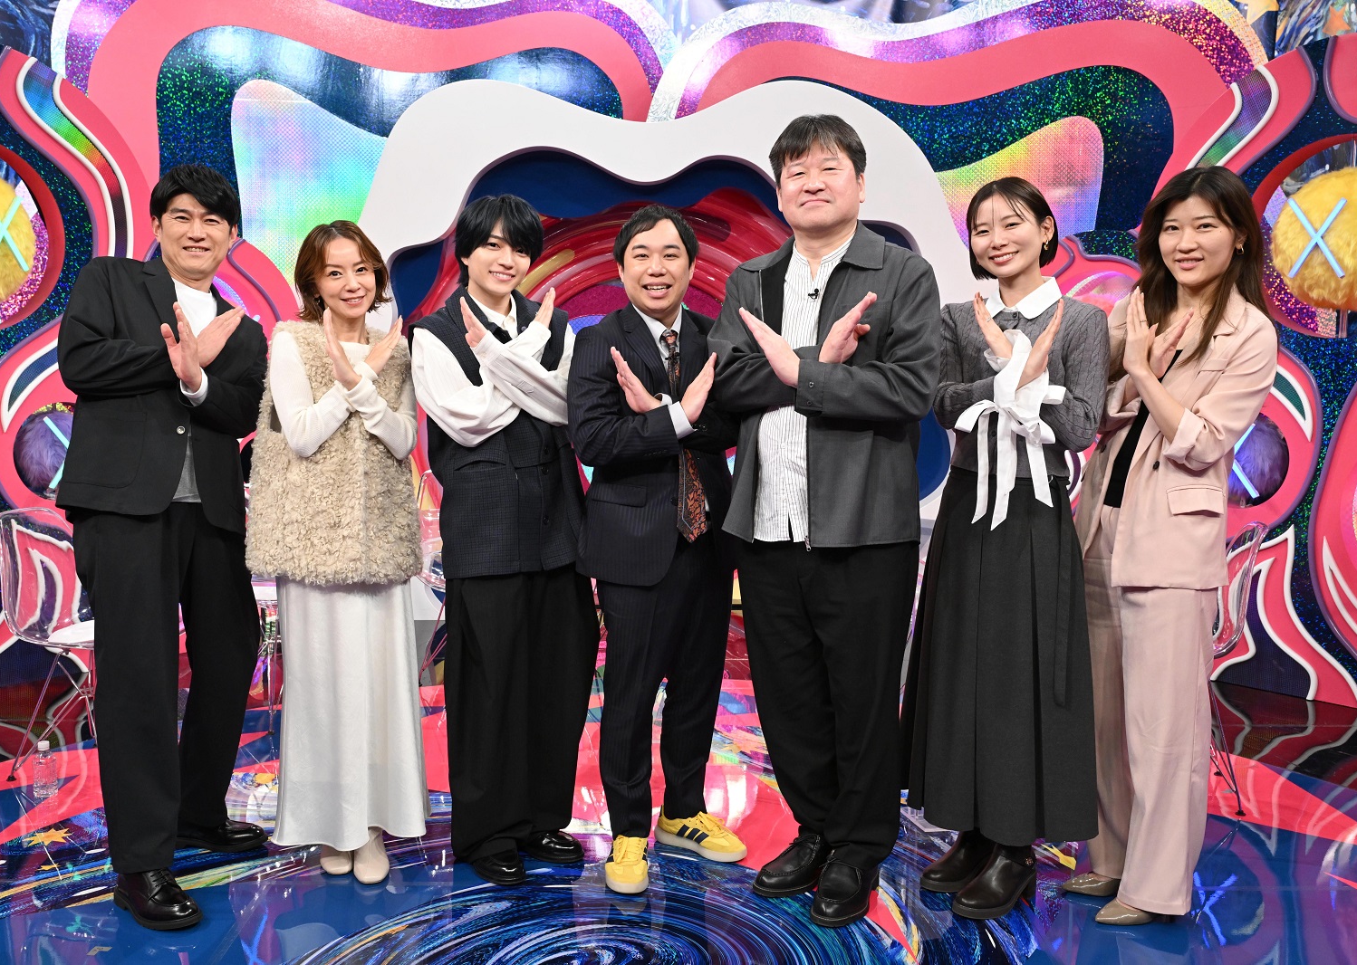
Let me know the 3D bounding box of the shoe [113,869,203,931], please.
[{"bbox_3d":[-1.209,0.928,2.796,0.290,0.115,0.105,6,8,44],"label":"shoe"}]

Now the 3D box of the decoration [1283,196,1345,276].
[{"bbox_3d":[2.292,-0.888,4.344,0.040,0.280,0.190,-5,8,-44],"label":"decoration"}]

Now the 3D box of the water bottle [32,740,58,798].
[{"bbox_3d":[-1.841,0.832,3.504,0.067,0.153,0.067,-2,6,-20],"label":"water bottle"}]

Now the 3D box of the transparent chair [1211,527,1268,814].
[{"bbox_3d":[1.454,0.518,3.623,0.530,0.825,0.455,2,6,12],"label":"transparent chair"}]

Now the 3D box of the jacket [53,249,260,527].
[{"bbox_3d":[-1.204,-0.201,2.818,0.470,0.650,0.350,-4,7,-38],"label":"jacket"}]

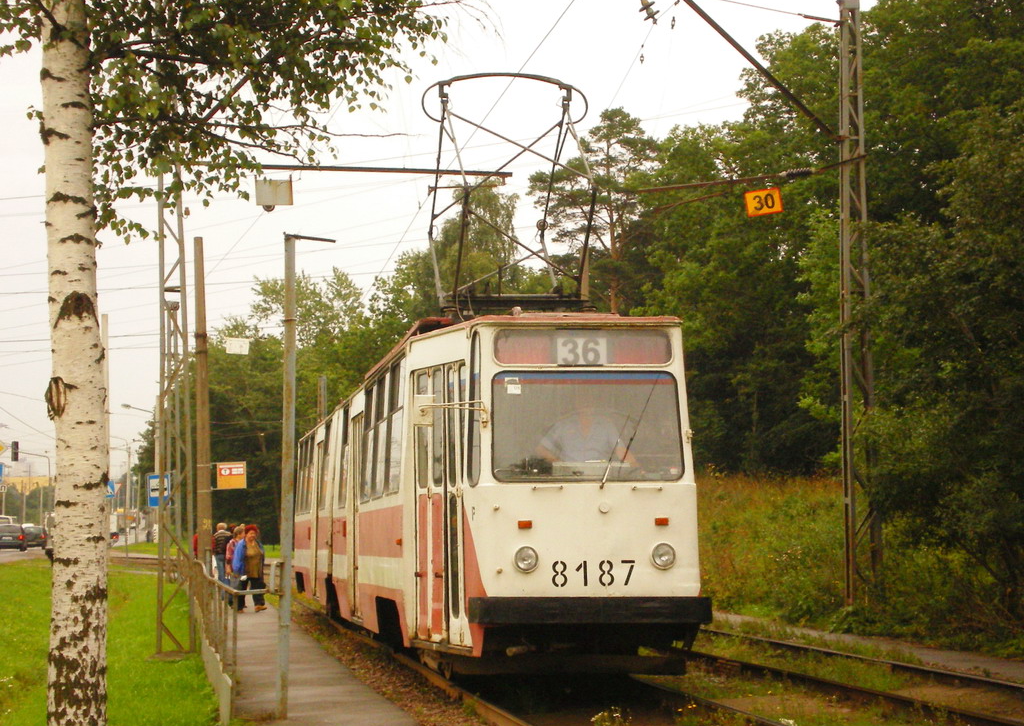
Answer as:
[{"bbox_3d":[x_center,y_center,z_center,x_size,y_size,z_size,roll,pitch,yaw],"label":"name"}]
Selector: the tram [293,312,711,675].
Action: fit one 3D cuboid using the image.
[{"bbox_3d":[-1.256,2.130,25.008,2.500,3.120,22.400,1,-6,-10],"label":"tram"}]

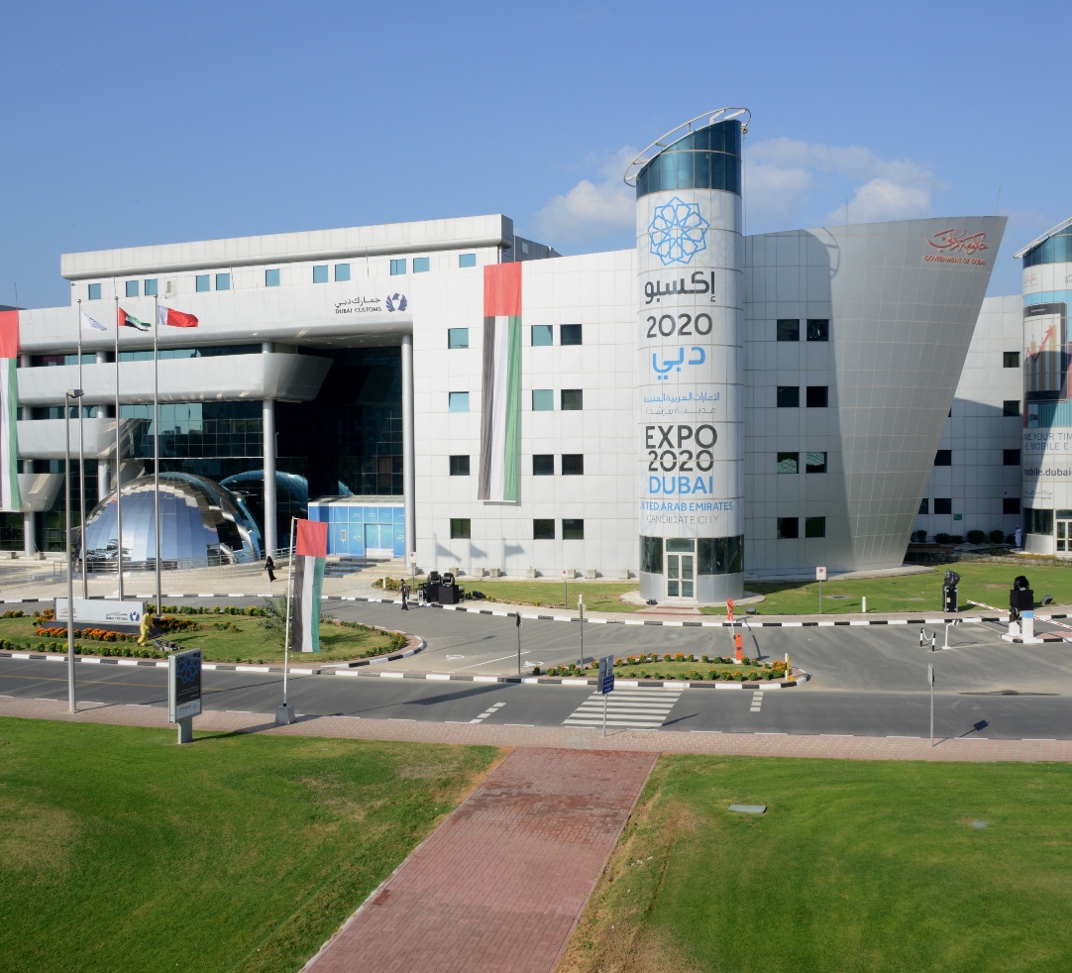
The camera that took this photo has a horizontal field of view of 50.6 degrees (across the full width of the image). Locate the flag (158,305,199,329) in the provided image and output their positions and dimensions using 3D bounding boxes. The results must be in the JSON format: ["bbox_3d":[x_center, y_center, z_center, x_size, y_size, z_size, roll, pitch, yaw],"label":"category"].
[{"bbox_3d":[-17.852,-8.470,56.700,1.950,1.163,0.350,-1,2,-11],"label":"flag"}]

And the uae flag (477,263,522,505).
[{"bbox_3d":[-2.311,-6.864,75.255,2.700,15.719,0.450,0,2,13],"label":"uae flag"}]

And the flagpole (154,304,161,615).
[{"bbox_3d":[-18.850,-1.445,56.502,0.190,15.939,0.190,-1,2,0],"label":"flagpole"}]

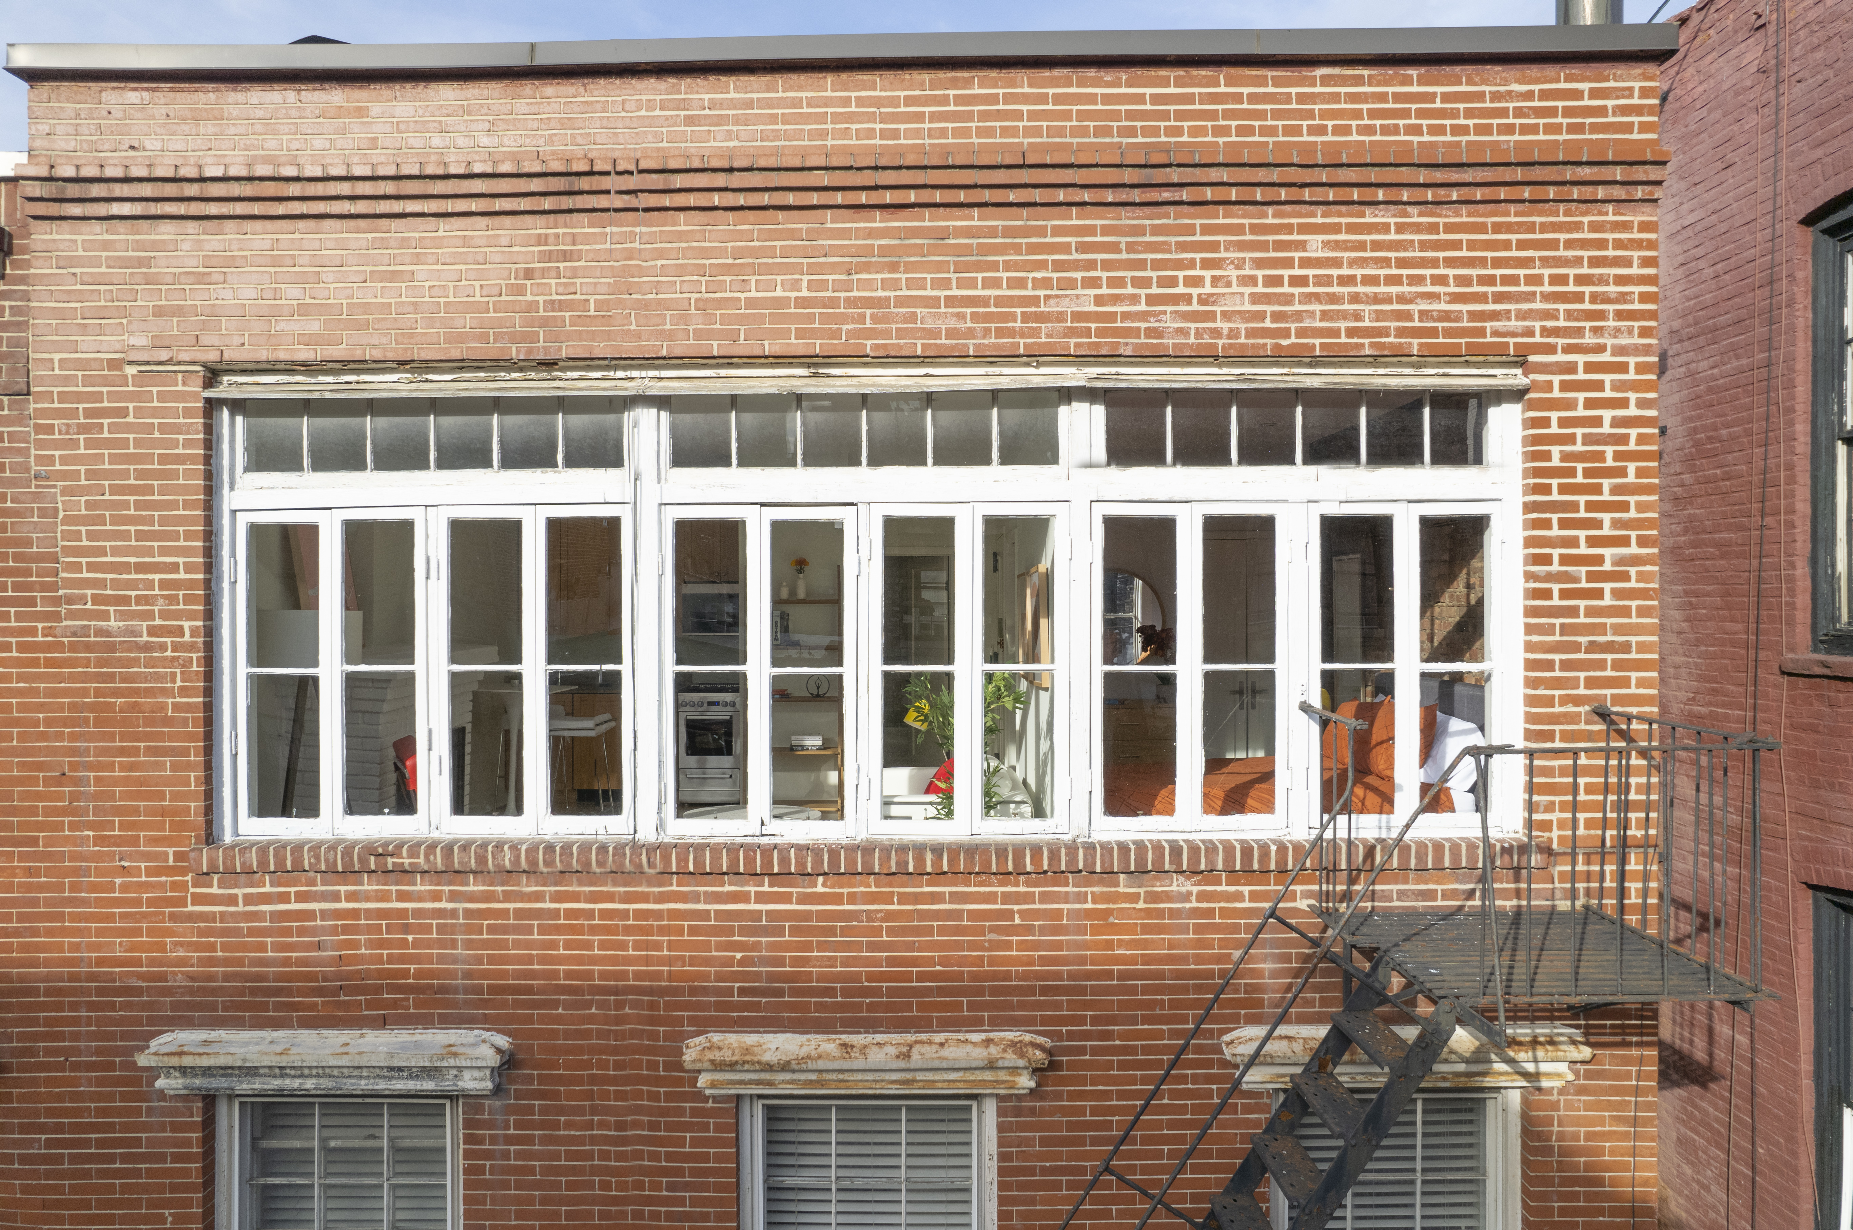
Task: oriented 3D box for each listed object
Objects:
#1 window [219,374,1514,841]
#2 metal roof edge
[{"bbox_3d":[-0.280,-0.021,5.019,5.802,2.053,0.170,0,0,1],"label":"window"},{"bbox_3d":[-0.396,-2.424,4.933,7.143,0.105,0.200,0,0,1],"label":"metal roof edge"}]

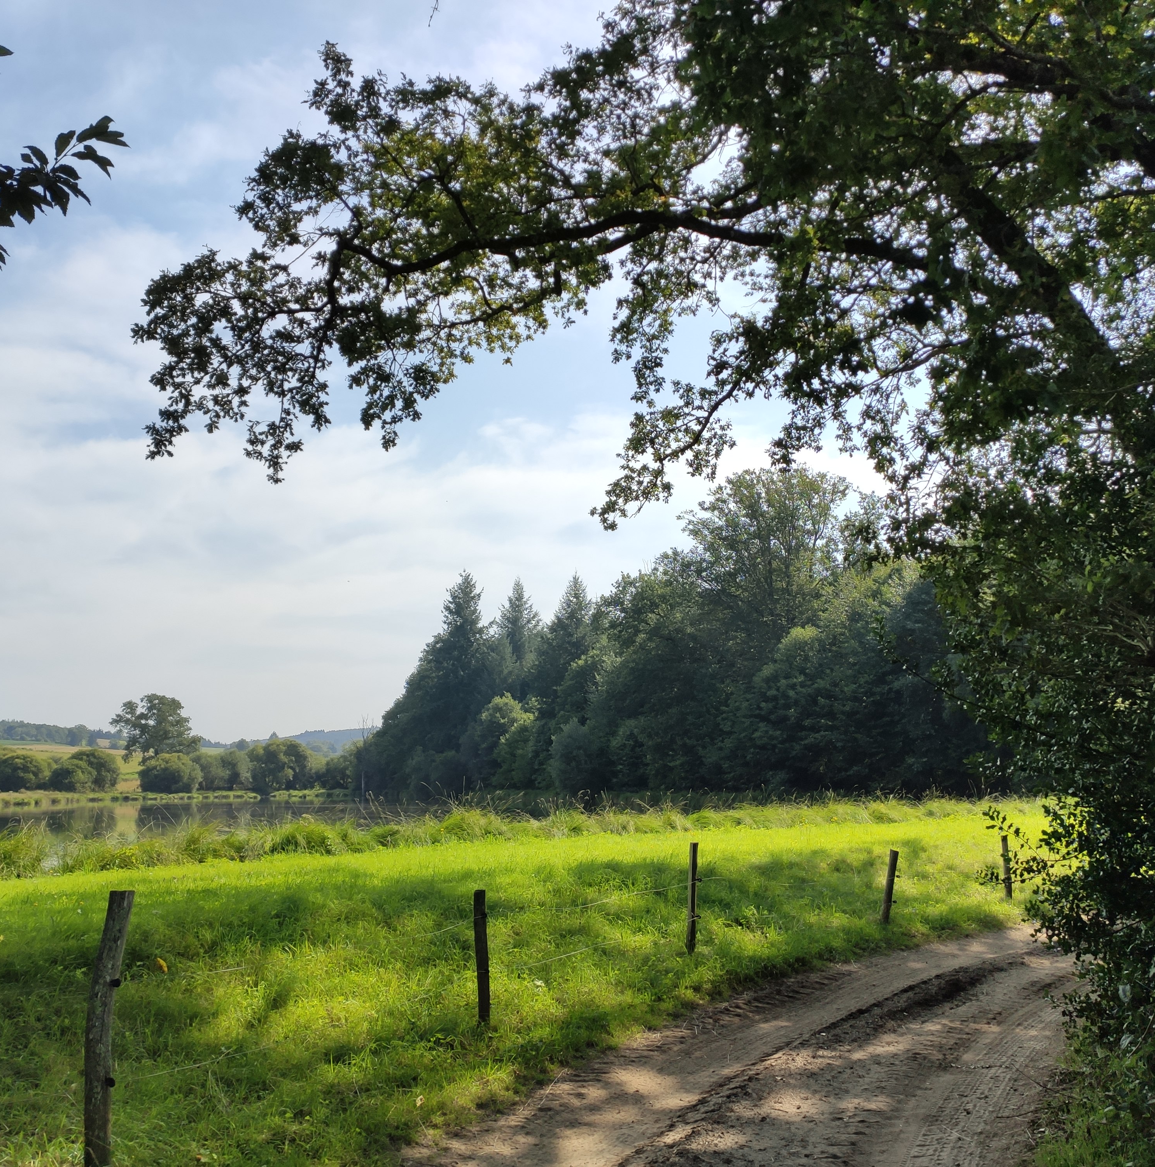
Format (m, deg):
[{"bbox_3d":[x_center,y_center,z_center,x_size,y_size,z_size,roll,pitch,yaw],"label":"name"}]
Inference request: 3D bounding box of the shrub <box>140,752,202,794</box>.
[{"bbox_3d":[-36.991,17.299,106.300,5.413,3.711,4.872,3,-10,-19],"label":"shrub"}]

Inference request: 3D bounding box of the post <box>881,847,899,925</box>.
[{"bbox_3d":[4.303,4.175,16.079,0.110,0.998,0.110,7,-10,17],"label":"post"}]

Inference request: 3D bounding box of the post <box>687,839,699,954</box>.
[{"bbox_3d":[1.175,3.202,11.889,0.080,1.099,0.080,2,-9,6],"label":"post"}]

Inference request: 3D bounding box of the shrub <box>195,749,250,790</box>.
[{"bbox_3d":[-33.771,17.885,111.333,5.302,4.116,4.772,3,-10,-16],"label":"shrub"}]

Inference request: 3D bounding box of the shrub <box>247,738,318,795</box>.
[{"bbox_3d":[-26.989,16.832,107.406,6.259,5.022,5.633,2,-10,-14],"label":"shrub"}]

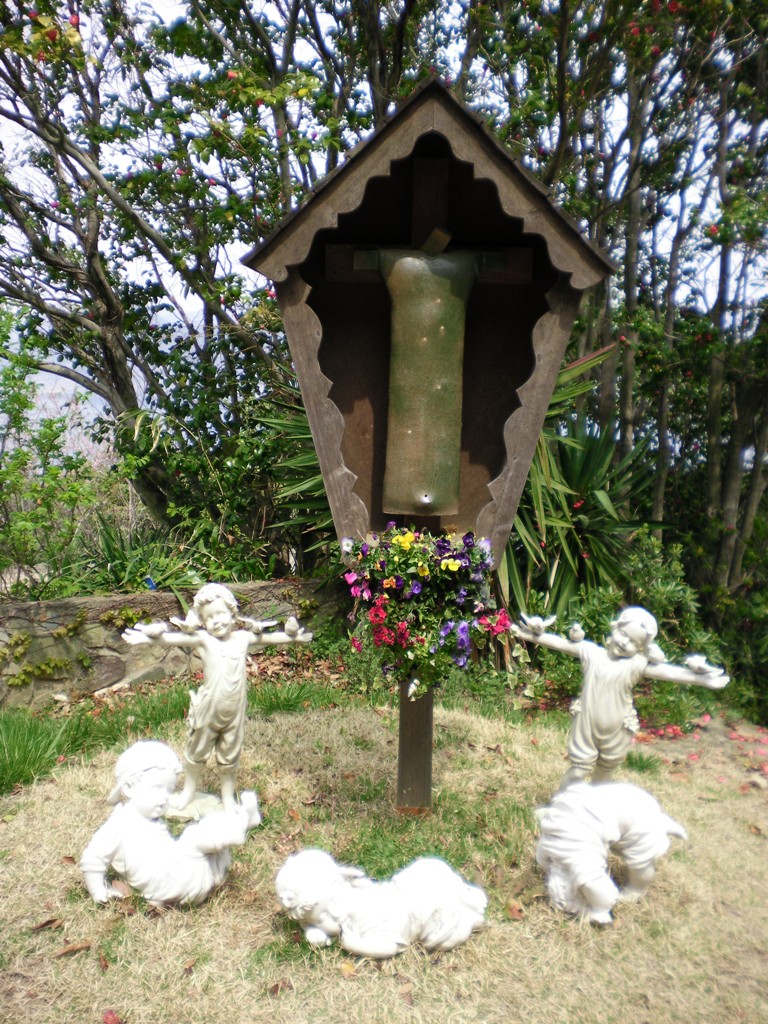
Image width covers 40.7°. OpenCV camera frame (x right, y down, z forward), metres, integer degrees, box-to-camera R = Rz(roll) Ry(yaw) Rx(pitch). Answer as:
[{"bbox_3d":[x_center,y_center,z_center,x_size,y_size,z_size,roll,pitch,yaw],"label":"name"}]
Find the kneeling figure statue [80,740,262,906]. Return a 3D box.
[{"bbox_3d":[-0.639,0.943,3.122,0.490,0.420,0.300,1,4,-3],"label":"kneeling figure statue"}]

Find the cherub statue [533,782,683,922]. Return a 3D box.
[{"bbox_3d":[0.689,1.002,3.146,0.410,0.360,0.280,-1,5,-28],"label":"cherub statue"}]

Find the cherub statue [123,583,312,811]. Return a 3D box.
[{"bbox_3d":[-0.620,0.693,3.842,0.670,0.820,0.220,1,4,-11],"label":"cherub statue"}]

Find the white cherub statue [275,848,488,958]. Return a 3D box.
[{"bbox_3d":[-0.007,1.064,2.899,0.570,0.240,0.280,1,4,-6],"label":"white cherub statue"}]

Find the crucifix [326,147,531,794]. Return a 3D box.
[{"bbox_3d":[0.146,-0.082,3.846,0.750,2.400,0.220,1,4,2],"label":"crucifix"}]

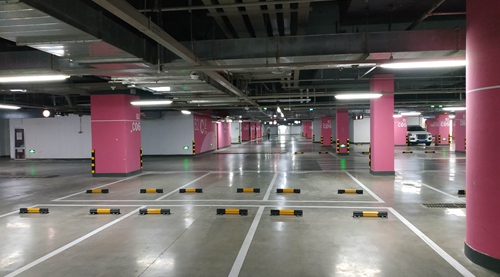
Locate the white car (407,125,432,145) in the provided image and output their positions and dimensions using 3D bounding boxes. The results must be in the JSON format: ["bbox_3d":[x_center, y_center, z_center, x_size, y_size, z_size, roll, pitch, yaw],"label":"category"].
[{"bbox_3d":[13.340,-0.309,28.962,1.870,1.660,4.600,-1,1,8],"label":"white car"}]

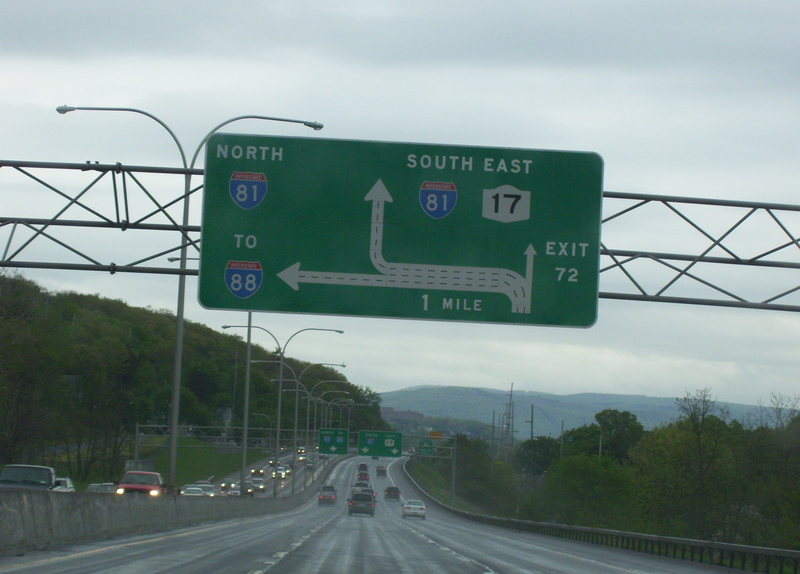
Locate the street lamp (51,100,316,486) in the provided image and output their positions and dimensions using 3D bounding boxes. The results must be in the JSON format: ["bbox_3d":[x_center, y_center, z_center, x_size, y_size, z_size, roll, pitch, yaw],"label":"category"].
[{"bbox_3d":[-7.449,0.561,85.000,9.000,13.100,0.400,3,-4,-1],"label":"street lamp"}]

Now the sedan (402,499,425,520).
[{"bbox_3d":[1.019,15.827,178.000,1.720,1.400,4.550,3,-5,-1],"label":"sedan"}]

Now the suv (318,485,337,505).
[{"bbox_3d":[-7.196,20.544,246.000,1.770,1.720,4.550,3,-5,-1],"label":"suv"}]

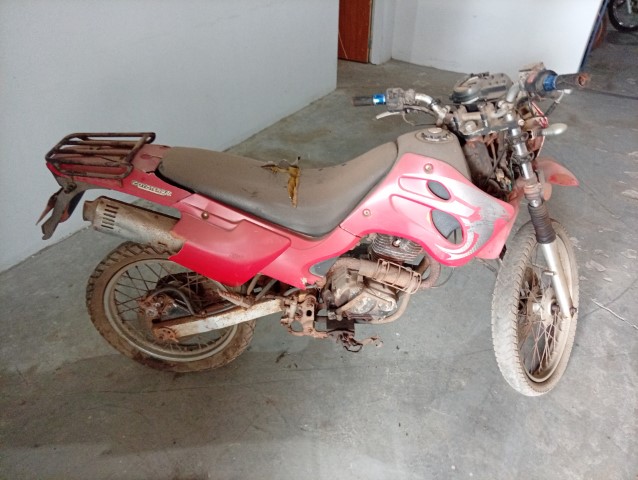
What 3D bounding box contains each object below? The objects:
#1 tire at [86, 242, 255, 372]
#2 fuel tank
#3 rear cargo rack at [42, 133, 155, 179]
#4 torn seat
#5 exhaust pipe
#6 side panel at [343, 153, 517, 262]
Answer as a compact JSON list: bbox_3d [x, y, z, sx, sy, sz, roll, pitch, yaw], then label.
[{"bbox_3d":[-0.542,0.258,1.793,0.620,0.620,0.105,0,30,0],"label":"tire"},{"bbox_3d":[0.339,-0.251,1.499,0.280,0.220,0.270,0,30,0],"label":"fuel tank"},{"bbox_3d":[-0.667,-0.262,1.488,0.265,0.085,0.250,0,30,0],"label":"rear cargo rack"},{"bbox_3d":[-0.136,-0.183,1.538,0.750,0.270,0.260,0,30,0],"label":"torn seat"},{"bbox_3d":[-0.541,-0.047,1.449,0.340,0.110,0.110,15,29,-8],"label":"exhaust pipe"},{"bbox_3d":[0.312,-0.084,1.429,0.495,0.350,0.125,0,30,0],"label":"side panel"}]

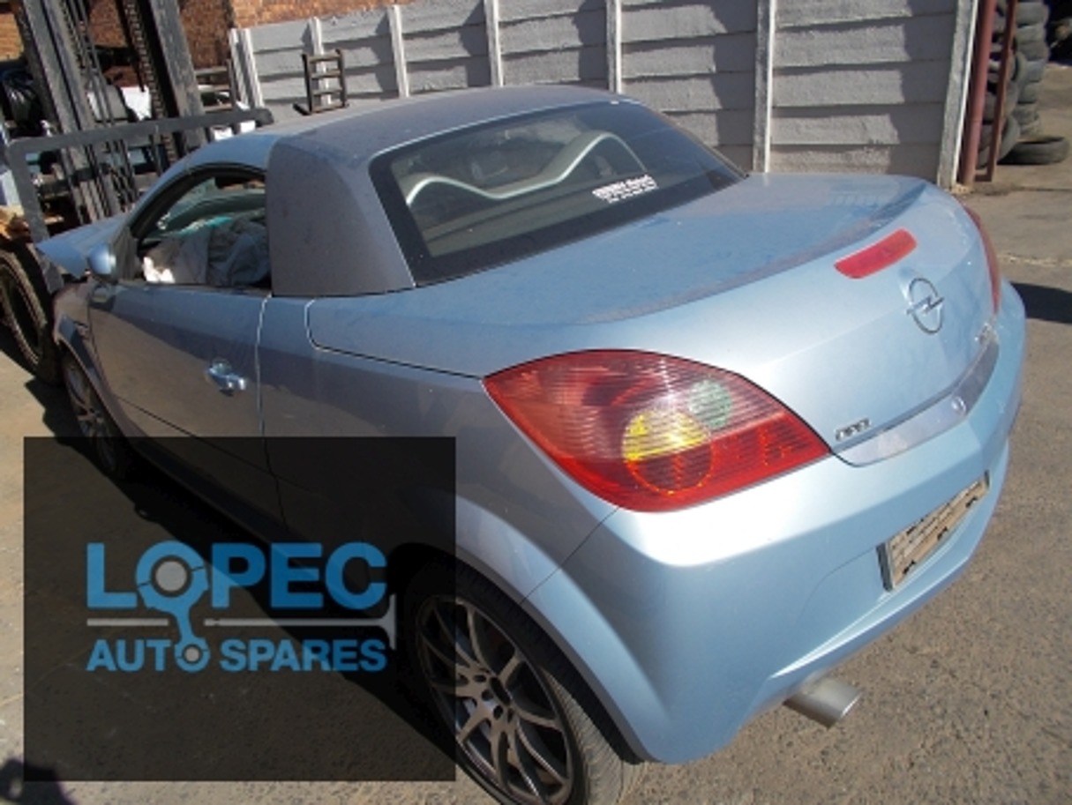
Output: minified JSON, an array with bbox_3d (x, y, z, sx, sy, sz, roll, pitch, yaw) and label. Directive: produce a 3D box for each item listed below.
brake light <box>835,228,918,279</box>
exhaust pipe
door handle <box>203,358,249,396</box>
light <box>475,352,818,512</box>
[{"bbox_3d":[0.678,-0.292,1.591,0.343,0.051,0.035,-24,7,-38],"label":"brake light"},{"bbox_3d":[0.520,0.553,1.543,0.096,0.091,0.172,-24,29,-38],"label":"exhaust pipe"},{"bbox_3d":[-0.790,-0.065,2.040,0.051,0.066,0.197,-24,29,-38],"label":"door handle"},{"bbox_3d":[0.212,0.027,1.254,0.563,0.237,0.172,-7,23,-6],"label":"light"}]

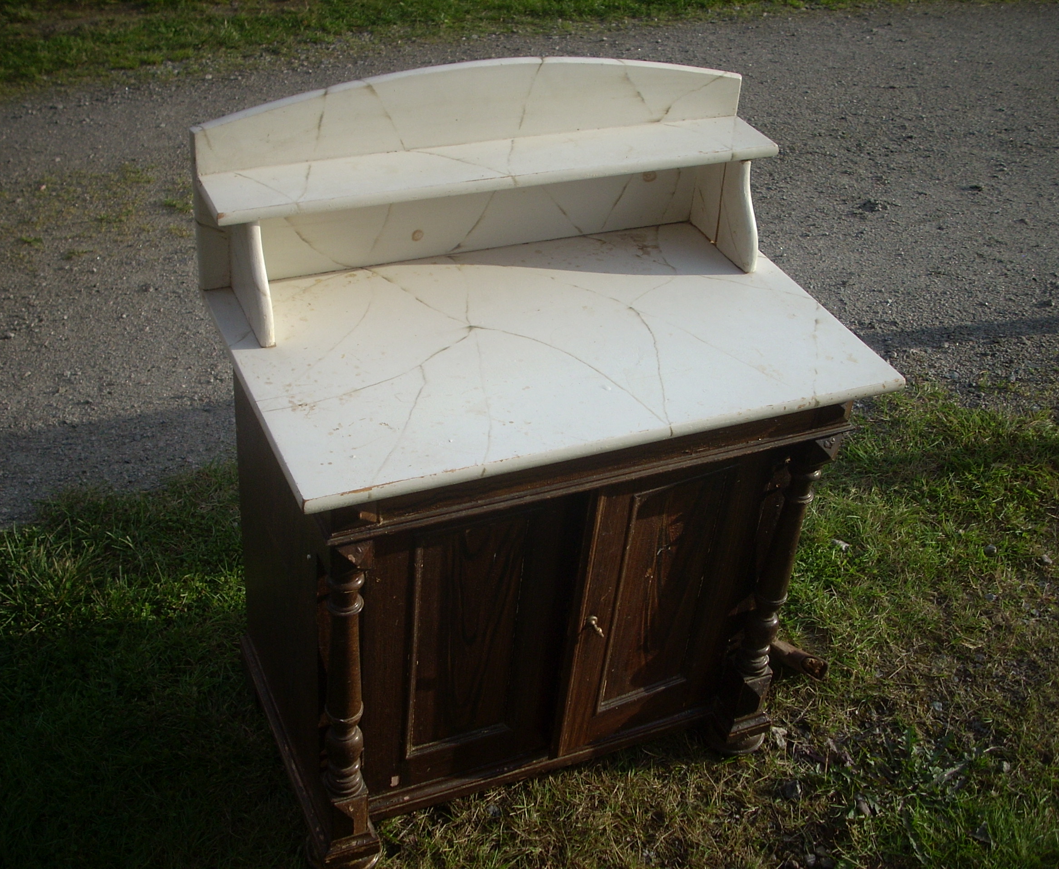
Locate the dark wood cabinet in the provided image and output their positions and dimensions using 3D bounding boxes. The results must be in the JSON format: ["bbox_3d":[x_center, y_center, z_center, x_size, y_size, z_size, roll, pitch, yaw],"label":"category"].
[{"bbox_3d":[-0.016,0.172,1.931,0.772,0.763,0.476,-11,40,-23],"label":"dark wood cabinet"}]

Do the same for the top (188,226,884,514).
[{"bbox_3d":[0.028,-0.134,1.689,0.830,0.021,0.491,-11,40,-23],"label":"top"}]

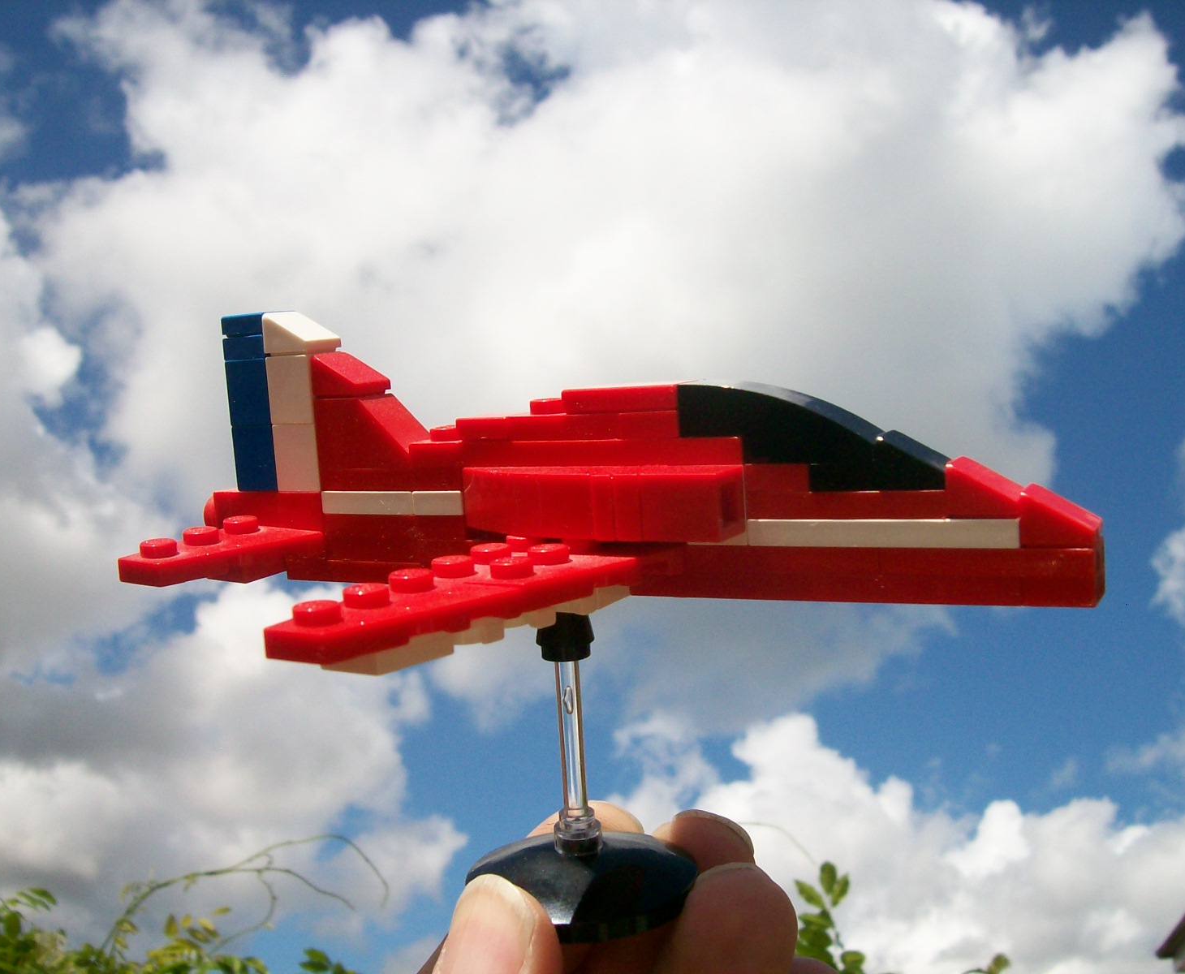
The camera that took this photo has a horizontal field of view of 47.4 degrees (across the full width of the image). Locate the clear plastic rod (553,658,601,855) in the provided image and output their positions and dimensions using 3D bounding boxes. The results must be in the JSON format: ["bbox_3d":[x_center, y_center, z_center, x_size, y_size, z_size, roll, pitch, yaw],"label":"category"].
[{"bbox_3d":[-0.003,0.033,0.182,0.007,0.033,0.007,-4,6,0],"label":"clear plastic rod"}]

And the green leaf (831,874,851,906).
[{"bbox_3d":[0.276,0.447,1.500,0.018,0.041,0.006,25,-10,16],"label":"green leaf"}]

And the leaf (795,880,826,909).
[{"bbox_3d":[0.242,0.453,1.500,0.018,0.046,0.006,-44,-18,-6],"label":"leaf"}]

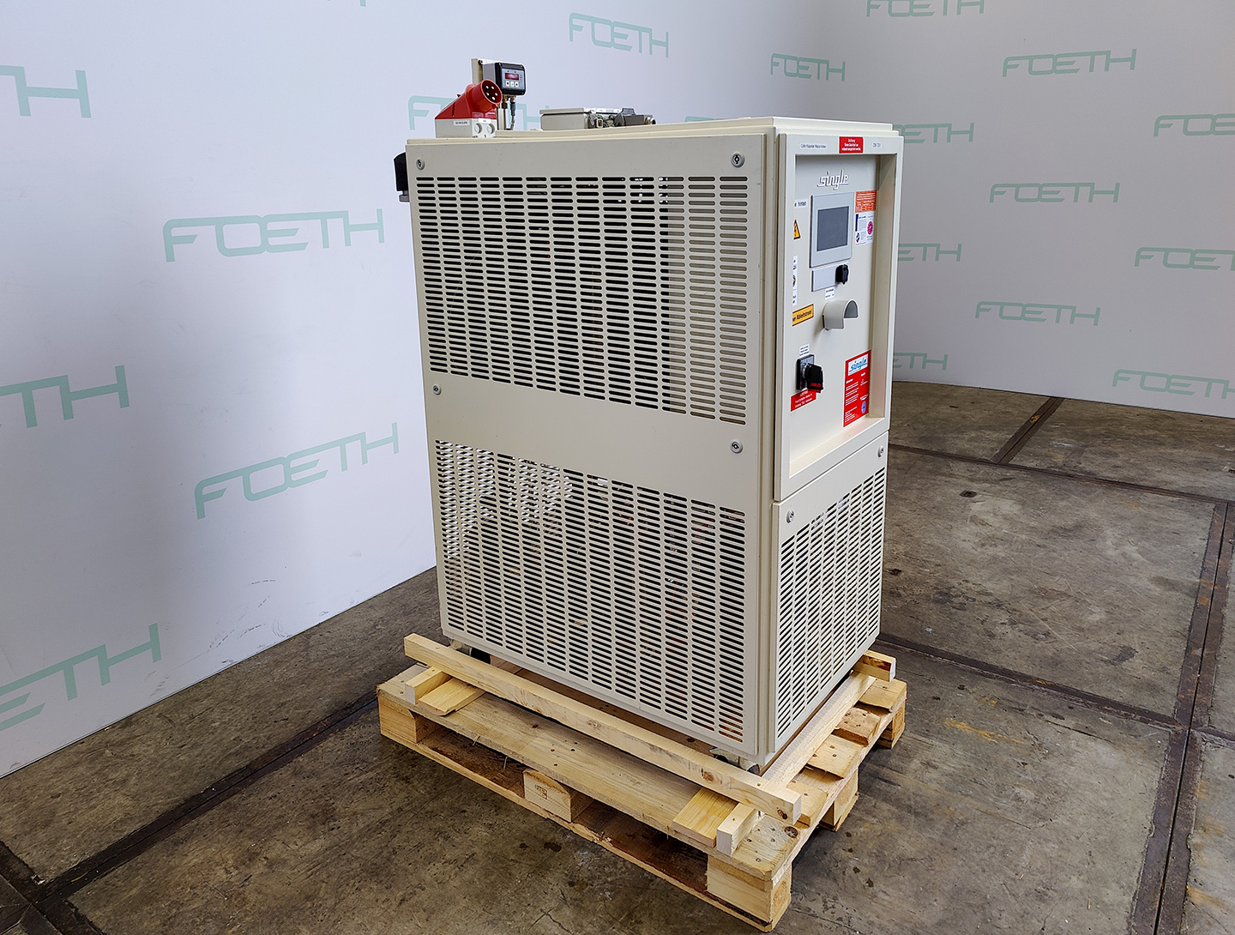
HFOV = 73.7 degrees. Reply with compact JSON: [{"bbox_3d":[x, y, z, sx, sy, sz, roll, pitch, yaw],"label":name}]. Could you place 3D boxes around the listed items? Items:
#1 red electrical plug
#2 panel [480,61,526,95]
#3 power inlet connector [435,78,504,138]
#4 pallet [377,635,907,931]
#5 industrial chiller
[{"bbox_3d":[-0.344,-0.849,1.907,0.150,0.084,0.082,11,22,35],"label":"red electrical plug"},{"bbox_3d":[-0.275,-0.936,1.995,0.060,0.072,0.090,11,22,35],"label":"panel"},{"bbox_3d":[-0.344,-0.831,1.913,0.150,0.122,0.082,11,22,35],"label":"power inlet connector"},{"bbox_3d":[0.058,0.640,2.336,1.225,0.260,0.820,11,22,34],"label":"pallet"},{"bbox_3d":[0.090,-0.070,2.101,1.027,1.441,0.605,11,22,35],"label":"industrial chiller"}]

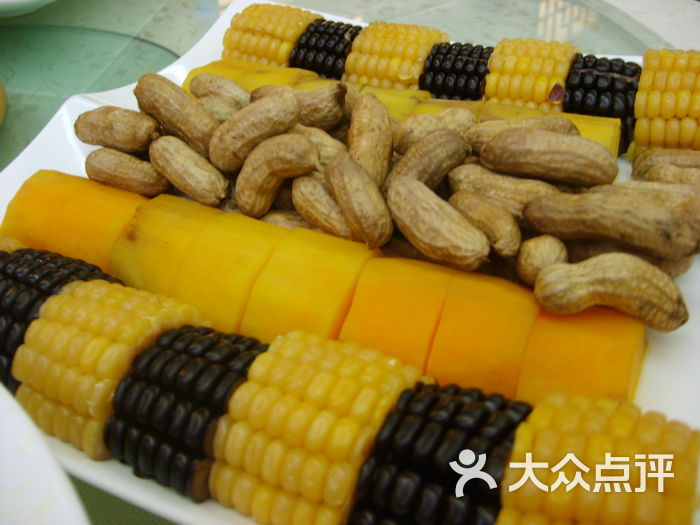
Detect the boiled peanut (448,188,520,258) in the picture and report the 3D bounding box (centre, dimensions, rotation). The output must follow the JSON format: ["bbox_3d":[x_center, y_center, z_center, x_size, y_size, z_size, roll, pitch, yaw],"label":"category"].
[{"bbox_3d":[0.048,-0.014,0.256,0.012,0.012,0.029,-34,68,-31],"label":"boiled peanut"}]

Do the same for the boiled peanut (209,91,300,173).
[{"bbox_3d":[-0.036,-0.053,0.276,0.044,0.015,0.015,-42,53,-18],"label":"boiled peanut"}]

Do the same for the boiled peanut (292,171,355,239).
[{"bbox_3d":[-0.008,-0.019,0.251,0.015,0.015,0.038,-26,60,-28],"label":"boiled peanut"}]

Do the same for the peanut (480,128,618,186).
[{"bbox_3d":[0.072,-0.037,0.255,0.049,0.018,0.018,9,39,5],"label":"peanut"}]

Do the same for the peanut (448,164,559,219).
[{"bbox_3d":[0.054,-0.026,0.254,0.039,0.013,0.013,19,47,19],"label":"peanut"}]

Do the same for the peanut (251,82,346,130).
[{"bbox_3d":[-0.022,-0.068,0.305,0.043,0.016,0.016,8,43,16],"label":"peanut"}]

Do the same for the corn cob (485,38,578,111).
[{"bbox_3d":[0.083,-0.079,0.324,0.035,0.043,0.043,14,45,14],"label":"corn cob"}]

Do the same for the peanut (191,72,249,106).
[{"bbox_3d":[-0.056,-0.073,0.307,0.033,0.012,0.012,24,49,25],"label":"peanut"}]

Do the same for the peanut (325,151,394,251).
[{"bbox_3d":[0.002,-0.021,0.239,0.016,0.015,0.040,-15,62,-18],"label":"peanut"}]

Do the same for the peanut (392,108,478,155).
[{"bbox_3d":[0.036,-0.055,0.296,0.037,0.014,0.014,-22,47,-16],"label":"peanut"}]

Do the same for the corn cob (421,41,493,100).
[{"bbox_3d":[0.049,-0.080,0.327,0.027,0.041,0.041,14,45,14],"label":"corn cob"}]

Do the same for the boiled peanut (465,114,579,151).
[{"bbox_3d":[0.067,-0.050,0.274,0.044,0.013,0.013,-5,42,-2],"label":"boiled peanut"}]

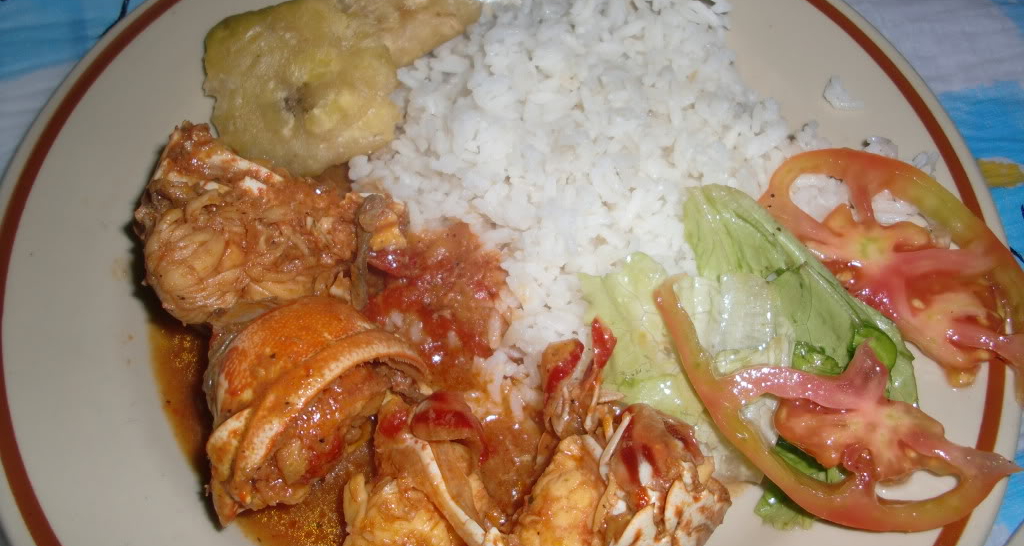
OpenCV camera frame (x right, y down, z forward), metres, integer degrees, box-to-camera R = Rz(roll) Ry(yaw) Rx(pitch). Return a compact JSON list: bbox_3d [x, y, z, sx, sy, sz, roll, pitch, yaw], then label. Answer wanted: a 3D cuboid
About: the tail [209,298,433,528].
[{"bbox_3d":[-0.048,0.026,0.252,0.054,0.036,0.034,-31,67,-17],"label":"tail"}]

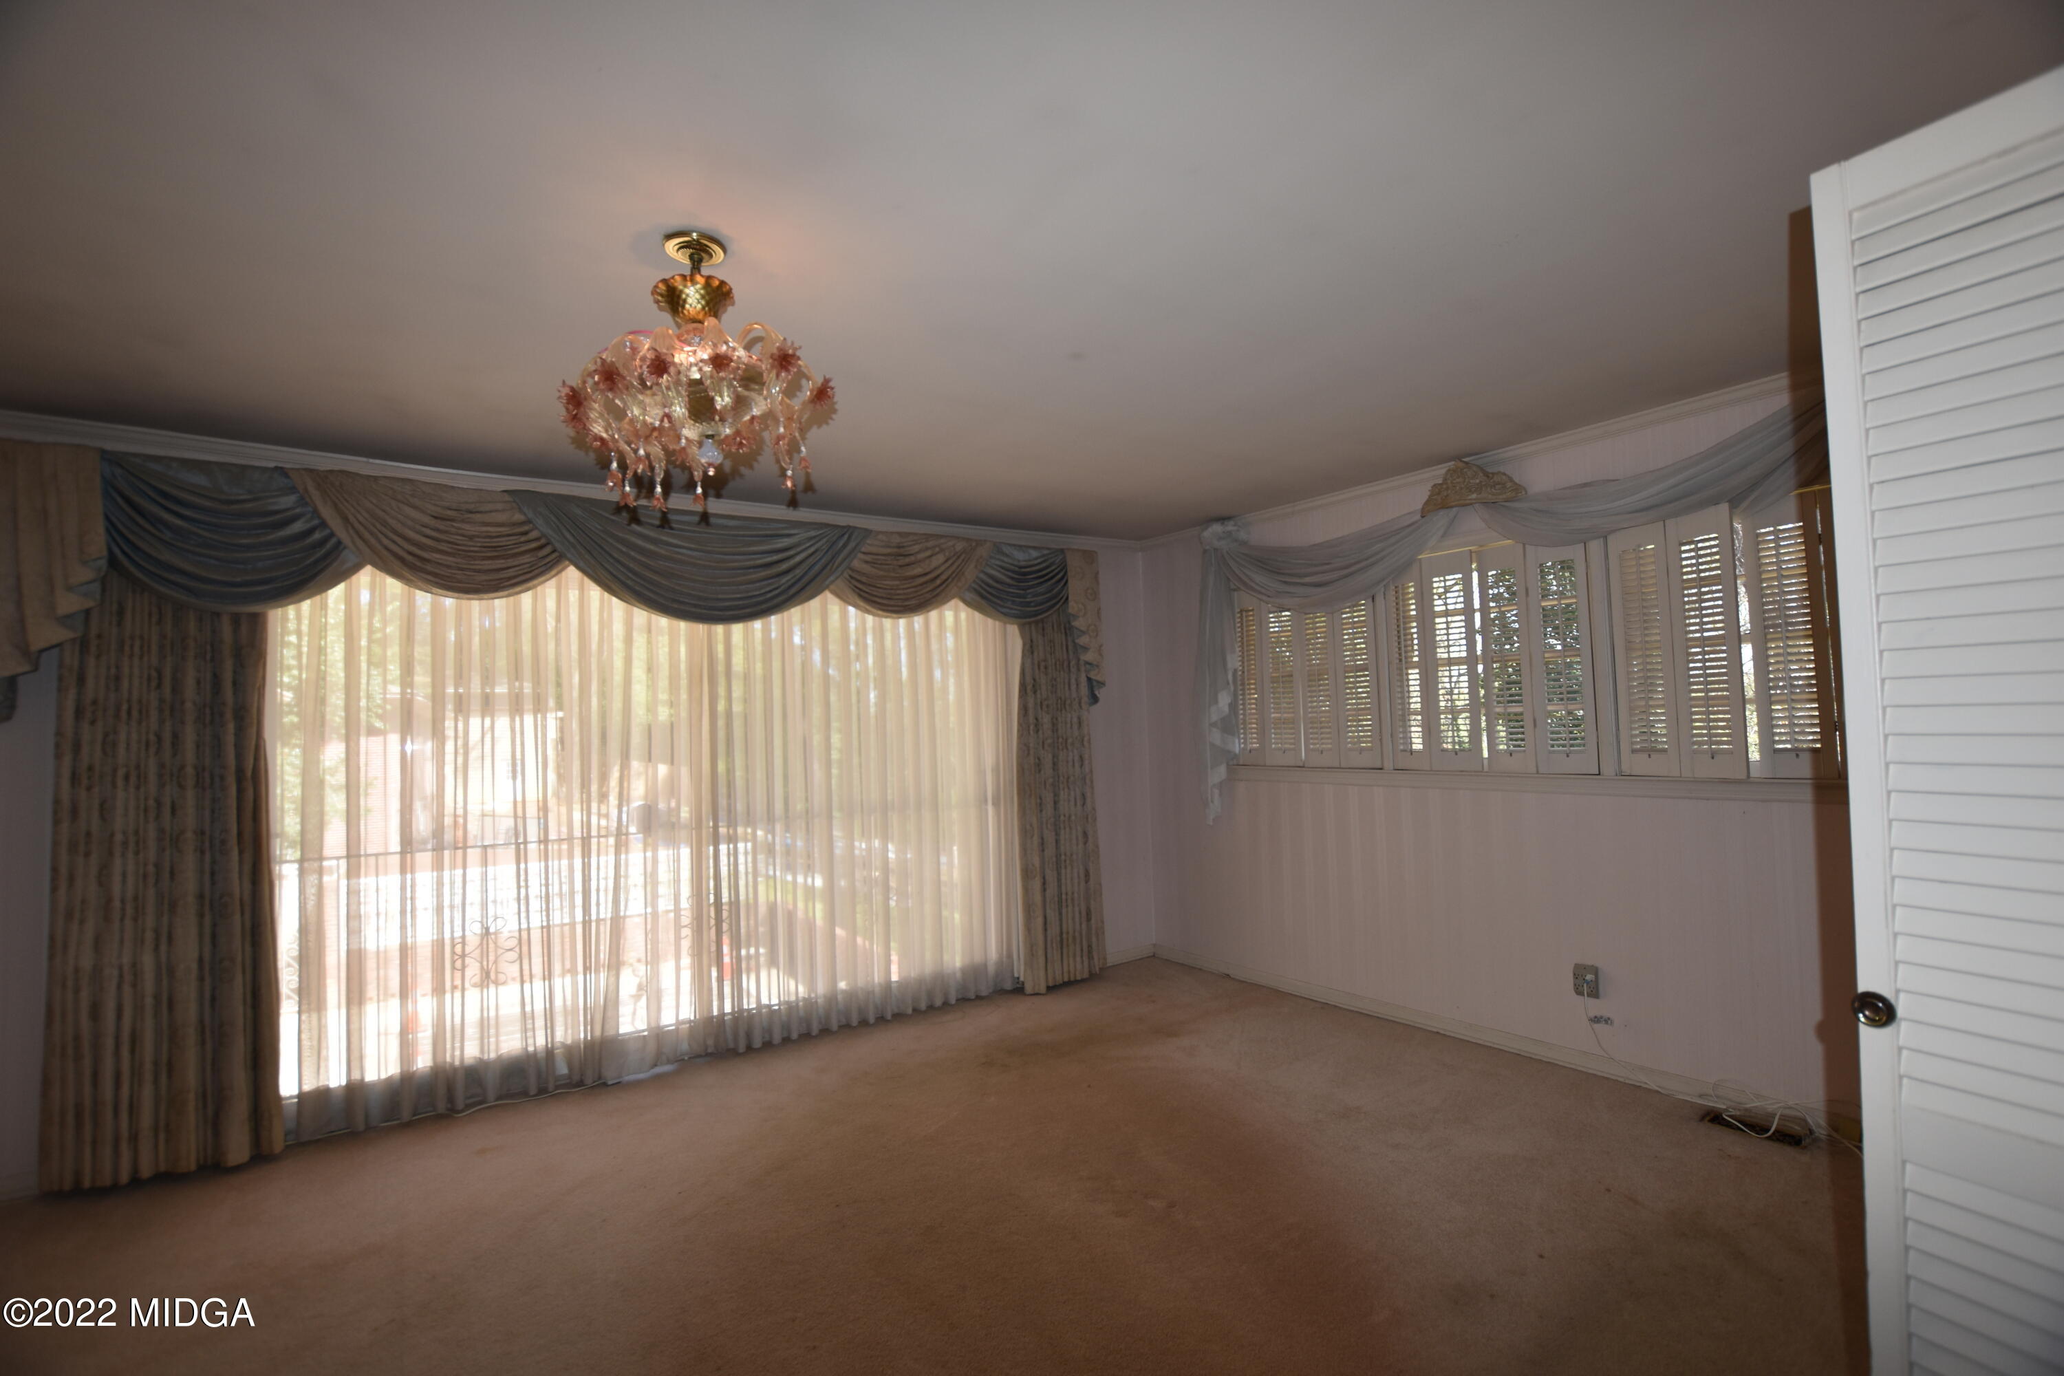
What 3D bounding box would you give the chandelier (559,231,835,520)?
[{"bbox_3d":[-0.700,-0.687,1.820,0.560,0.530,0.560,-2,-2,0],"label":"chandelier"}]

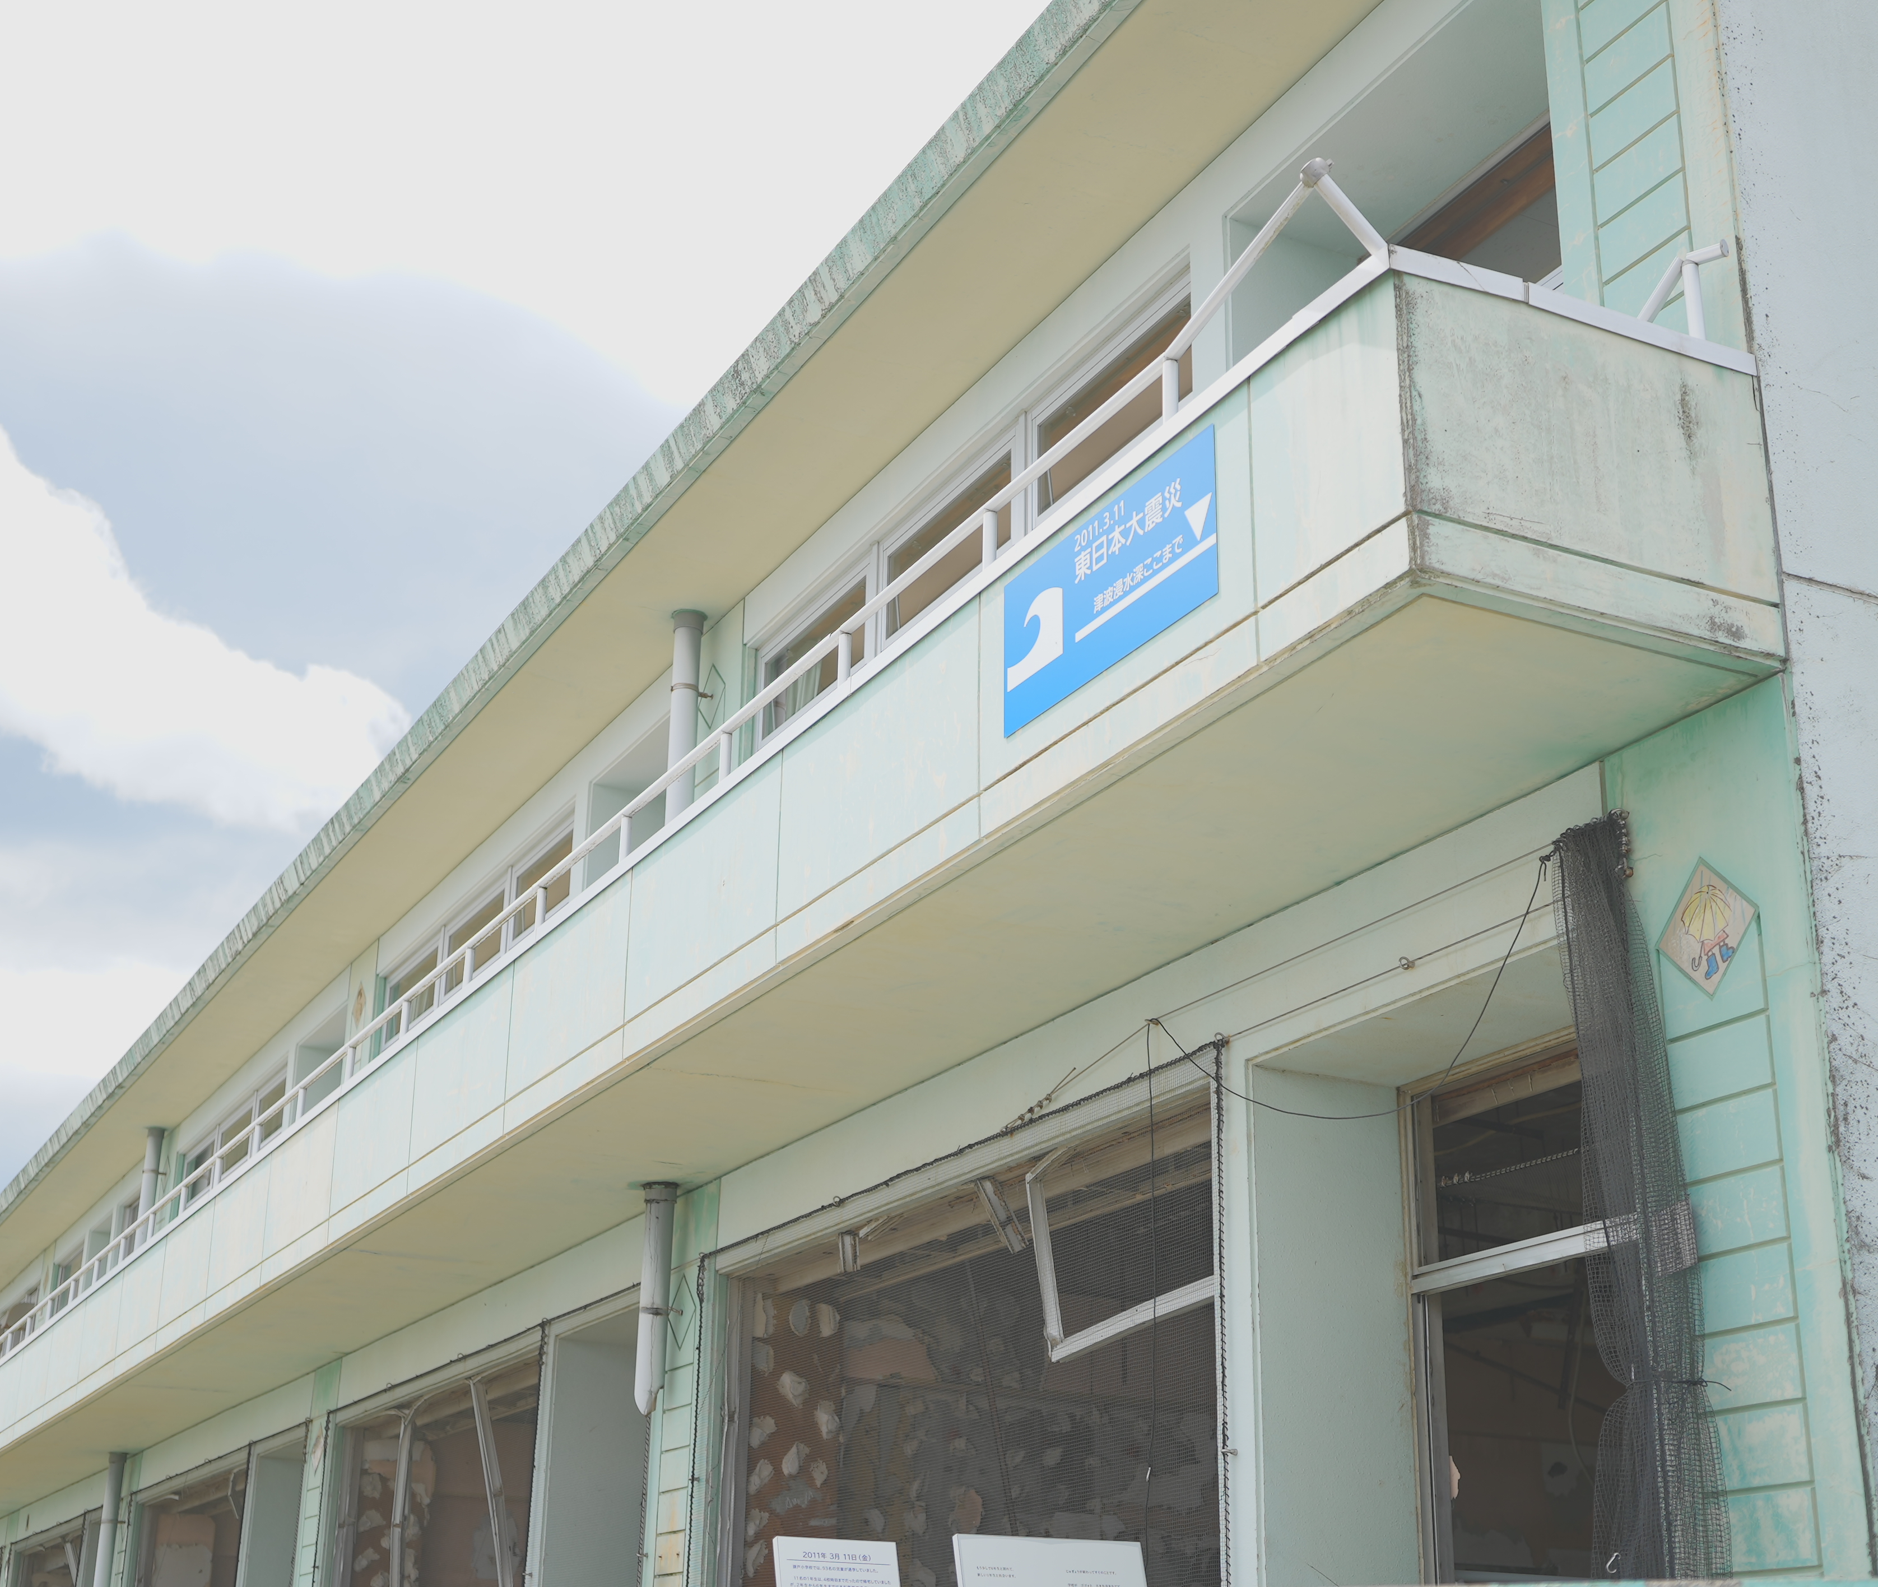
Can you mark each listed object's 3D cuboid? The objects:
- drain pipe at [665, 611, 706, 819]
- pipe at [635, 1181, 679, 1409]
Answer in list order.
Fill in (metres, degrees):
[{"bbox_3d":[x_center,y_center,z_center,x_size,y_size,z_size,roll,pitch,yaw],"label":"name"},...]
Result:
[{"bbox_3d":[-1.546,0.473,15.585,0.175,3.333,0.175,11,-23,-25],"label":"drain pipe"},{"bbox_3d":[-1.584,2.816,14.709,0.175,1.276,0.175,11,-23,-25],"label":"pipe"}]

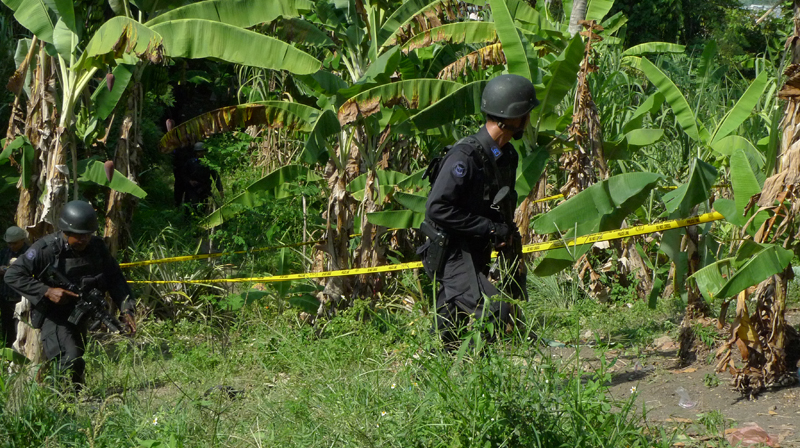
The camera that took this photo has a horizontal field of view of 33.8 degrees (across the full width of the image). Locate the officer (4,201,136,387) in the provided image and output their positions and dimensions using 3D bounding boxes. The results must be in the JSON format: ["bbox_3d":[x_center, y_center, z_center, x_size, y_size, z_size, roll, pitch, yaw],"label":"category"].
[{"bbox_3d":[-2.151,0.545,8.600,0.780,1.400,0.600,-3,8,-25],"label":"officer"}]

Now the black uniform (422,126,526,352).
[{"bbox_3d":[0.377,0.114,6.670,0.520,1.250,0.580,2,7,13],"label":"black uniform"}]

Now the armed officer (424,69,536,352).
[{"bbox_3d":[0.406,0.013,6.650,0.600,1.550,0.620,2,7,13],"label":"armed officer"}]

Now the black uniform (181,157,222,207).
[{"bbox_3d":[-2.938,-0.407,19.500,0.600,1.300,0.450,-4,8,-30],"label":"black uniform"}]

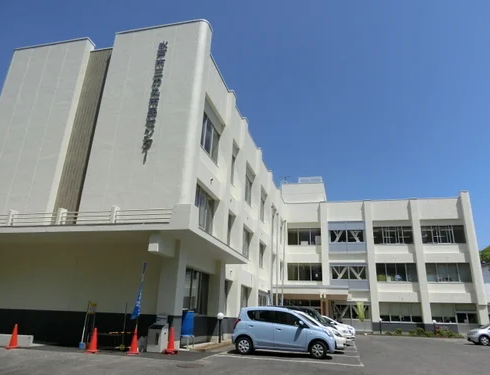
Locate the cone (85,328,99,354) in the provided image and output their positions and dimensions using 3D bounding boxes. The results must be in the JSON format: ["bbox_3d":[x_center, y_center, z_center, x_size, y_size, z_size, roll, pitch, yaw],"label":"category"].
[{"bbox_3d":[-4.594,4.646,11.027,0.360,0.700,0.360,-3,-20,14],"label":"cone"}]

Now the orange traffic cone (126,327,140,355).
[{"bbox_3d":[-3.392,4.720,11.095,0.360,0.700,0.360,-3,-20,14],"label":"orange traffic cone"}]

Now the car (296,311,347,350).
[{"bbox_3d":[2.243,5.867,14.941,3.850,1.530,1.690,-3,-20,14],"label":"car"}]

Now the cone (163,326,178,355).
[{"bbox_3d":[-2.348,4.878,11.573,0.400,0.750,0.400,-3,-20,14],"label":"cone"}]

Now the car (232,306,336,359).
[{"bbox_3d":[1.407,5.102,12.866,3.400,1.530,1.480,-1,-20,10],"label":"car"}]

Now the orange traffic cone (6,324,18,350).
[{"bbox_3d":[-7.075,4.579,11.125,0.360,0.700,0.360,-3,-20,14],"label":"orange traffic cone"}]

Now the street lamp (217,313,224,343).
[{"bbox_3d":[-1.027,5.996,15.436,0.260,1.200,0.260,2,-19,1],"label":"street lamp"}]

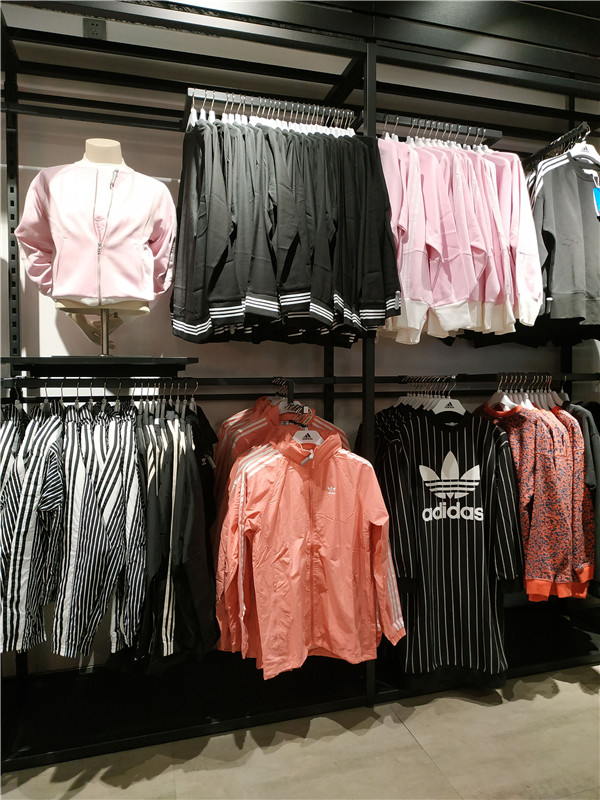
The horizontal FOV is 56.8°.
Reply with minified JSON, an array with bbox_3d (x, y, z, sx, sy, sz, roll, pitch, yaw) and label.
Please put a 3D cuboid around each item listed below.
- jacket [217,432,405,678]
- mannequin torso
[{"bbox_3d":[0.035,0.489,1.840,0.590,0.750,0.210,-1,2,-16],"label":"jacket"},{"bbox_3d":[-0.689,-0.593,1.930,0.360,0.620,0.220,-1,2,-16],"label":"mannequin torso"}]

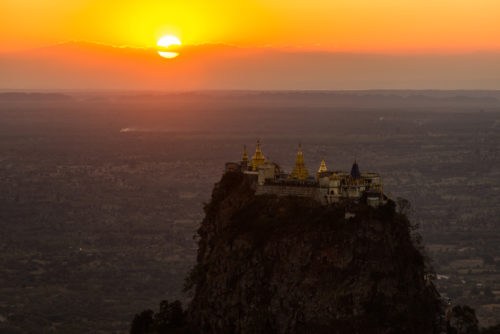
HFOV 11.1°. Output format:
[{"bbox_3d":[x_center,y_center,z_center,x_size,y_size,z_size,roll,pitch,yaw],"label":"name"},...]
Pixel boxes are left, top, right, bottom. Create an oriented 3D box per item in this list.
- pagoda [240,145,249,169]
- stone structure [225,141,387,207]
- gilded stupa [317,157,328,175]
[{"bbox_3d":[-2.488,-4.930,1207.000,3.600,11.200,3.600,0,2,9],"label":"pagoda"},{"bbox_3d":[25.906,3.034,1200.000,70.000,29.500,42.000,0,2,9],"label":"stone structure"},{"bbox_3d":[33.842,-0.700,1200.000,5.400,8.500,5.400,0,2,9],"label":"gilded stupa"}]

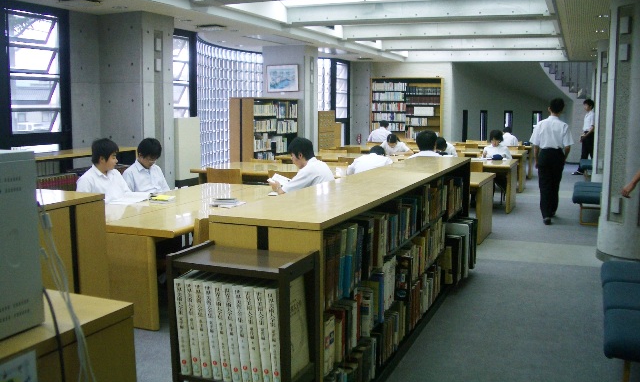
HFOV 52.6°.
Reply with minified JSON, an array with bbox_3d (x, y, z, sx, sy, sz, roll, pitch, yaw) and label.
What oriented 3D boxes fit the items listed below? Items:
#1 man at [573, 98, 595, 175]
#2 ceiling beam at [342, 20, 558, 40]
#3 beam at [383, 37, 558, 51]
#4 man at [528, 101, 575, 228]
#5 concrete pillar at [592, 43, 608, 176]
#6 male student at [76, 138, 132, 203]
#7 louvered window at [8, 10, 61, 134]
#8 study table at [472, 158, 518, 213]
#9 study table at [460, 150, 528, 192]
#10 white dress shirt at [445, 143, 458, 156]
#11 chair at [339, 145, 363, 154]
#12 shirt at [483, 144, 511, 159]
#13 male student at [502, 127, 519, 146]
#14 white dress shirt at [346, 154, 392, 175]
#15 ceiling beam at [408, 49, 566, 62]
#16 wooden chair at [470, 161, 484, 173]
[{"bbox_3d":[6.121,-1.232,14.884,0.513,1.767,0.493,1,7,2],"label":"man"},{"bbox_3d":[2.337,-2.958,11.962,4.020,0.260,0.380,3,8,22],"label":"ceiling beam"},{"bbox_3d":[3.325,-3.255,14.390,4.020,0.260,0.380,3,8,22],"label":"beam"},{"bbox_3d":[2.986,-0.387,8.354,0.520,1.640,0.420,3,8,22],"label":"man"},{"bbox_3d":[5.356,-1.296,11.625,0.750,2.800,0.750,3,8,22],"label":"concrete pillar"},{"bbox_3d":[-1.902,0.161,5.862,0.720,1.270,0.500,4,8,27],"label":"male student"},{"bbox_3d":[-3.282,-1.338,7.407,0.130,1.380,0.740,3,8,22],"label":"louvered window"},{"bbox_3d":[2.102,-0.126,10.105,1.826,0.706,1.234,3,8,22],"label":"study table"},{"bbox_3d":[3.006,-0.423,12.315,1.800,0.690,1.200,3,8,22],"label":"study table"},{"bbox_3d":[2.163,-0.600,11.061,0.474,0.493,0.395,6,10,38],"label":"white dress shirt"},{"bbox_3d":[0.620,-0.456,12.124,0.450,0.760,0.500,3,8,22],"label":"chair"},{"bbox_3d":[2.860,-0.503,10.383,0.470,0.500,0.340,3,8,22],"label":"shirt"},{"bbox_3d":[4.176,-0.828,14.334,0.450,1.170,0.750,3,8,17],"label":"male student"},{"bbox_3d":[0.532,-0.143,7.249,0.513,0.553,0.454,4,8,25],"label":"white dress shirt"},{"bbox_3d":[4.458,-3.661,17.504,4.150,0.310,0.350,3,8,22],"label":"ceiling beam"},{"bbox_3d":[2.264,-0.070,9.827,0.430,0.780,0.500,3,8,22],"label":"wooden chair"}]

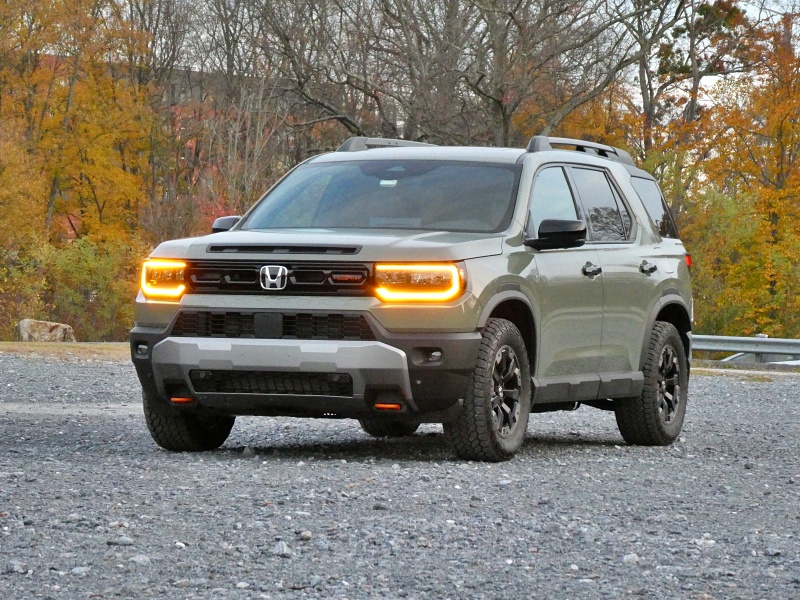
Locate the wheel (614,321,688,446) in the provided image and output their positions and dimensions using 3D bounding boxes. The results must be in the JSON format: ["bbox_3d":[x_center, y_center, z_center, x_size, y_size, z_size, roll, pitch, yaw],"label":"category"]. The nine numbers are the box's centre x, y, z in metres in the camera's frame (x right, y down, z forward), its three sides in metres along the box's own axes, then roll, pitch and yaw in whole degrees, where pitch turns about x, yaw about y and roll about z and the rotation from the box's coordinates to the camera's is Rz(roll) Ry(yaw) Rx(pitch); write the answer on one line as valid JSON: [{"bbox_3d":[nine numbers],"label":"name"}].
[{"bbox_3d":[1.602,0.534,16.845,0.275,0.785,0.784,1,-1,23],"label":"wheel"}]

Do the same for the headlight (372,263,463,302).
[{"bbox_3d":[0.104,-0.087,13.570,0.410,0.210,0.240,1,-1,23],"label":"headlight"}]

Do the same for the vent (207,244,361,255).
[{"bbox_3d":[-0.605,-0.260,13.801,0.874,0.055,0.075,1,-1,23],"label":"vent"}]

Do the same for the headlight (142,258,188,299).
[{"bbox_3d":[-1.267,-0.106,14.153,0.410,0.210,0.240,1,-1,23],"label":"headlight"}]

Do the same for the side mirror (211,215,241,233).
[{"bbox_3d":[-0.949,-0.395,15.506,0.300,0.180,0.190,1,-1,23],"label":"side mirror"}]

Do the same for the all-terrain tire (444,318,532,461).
[{"bbox_3d":[0.472,0.484,14.185,0.275,0.785,0.784,1,-1,19],"label":"all-terrain tire"}]

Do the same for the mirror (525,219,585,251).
[{"bbox_3d":[0.864,-0.366,14.736,0.300,0.180,0.190,1,-1,23],"label":"mirror"}]

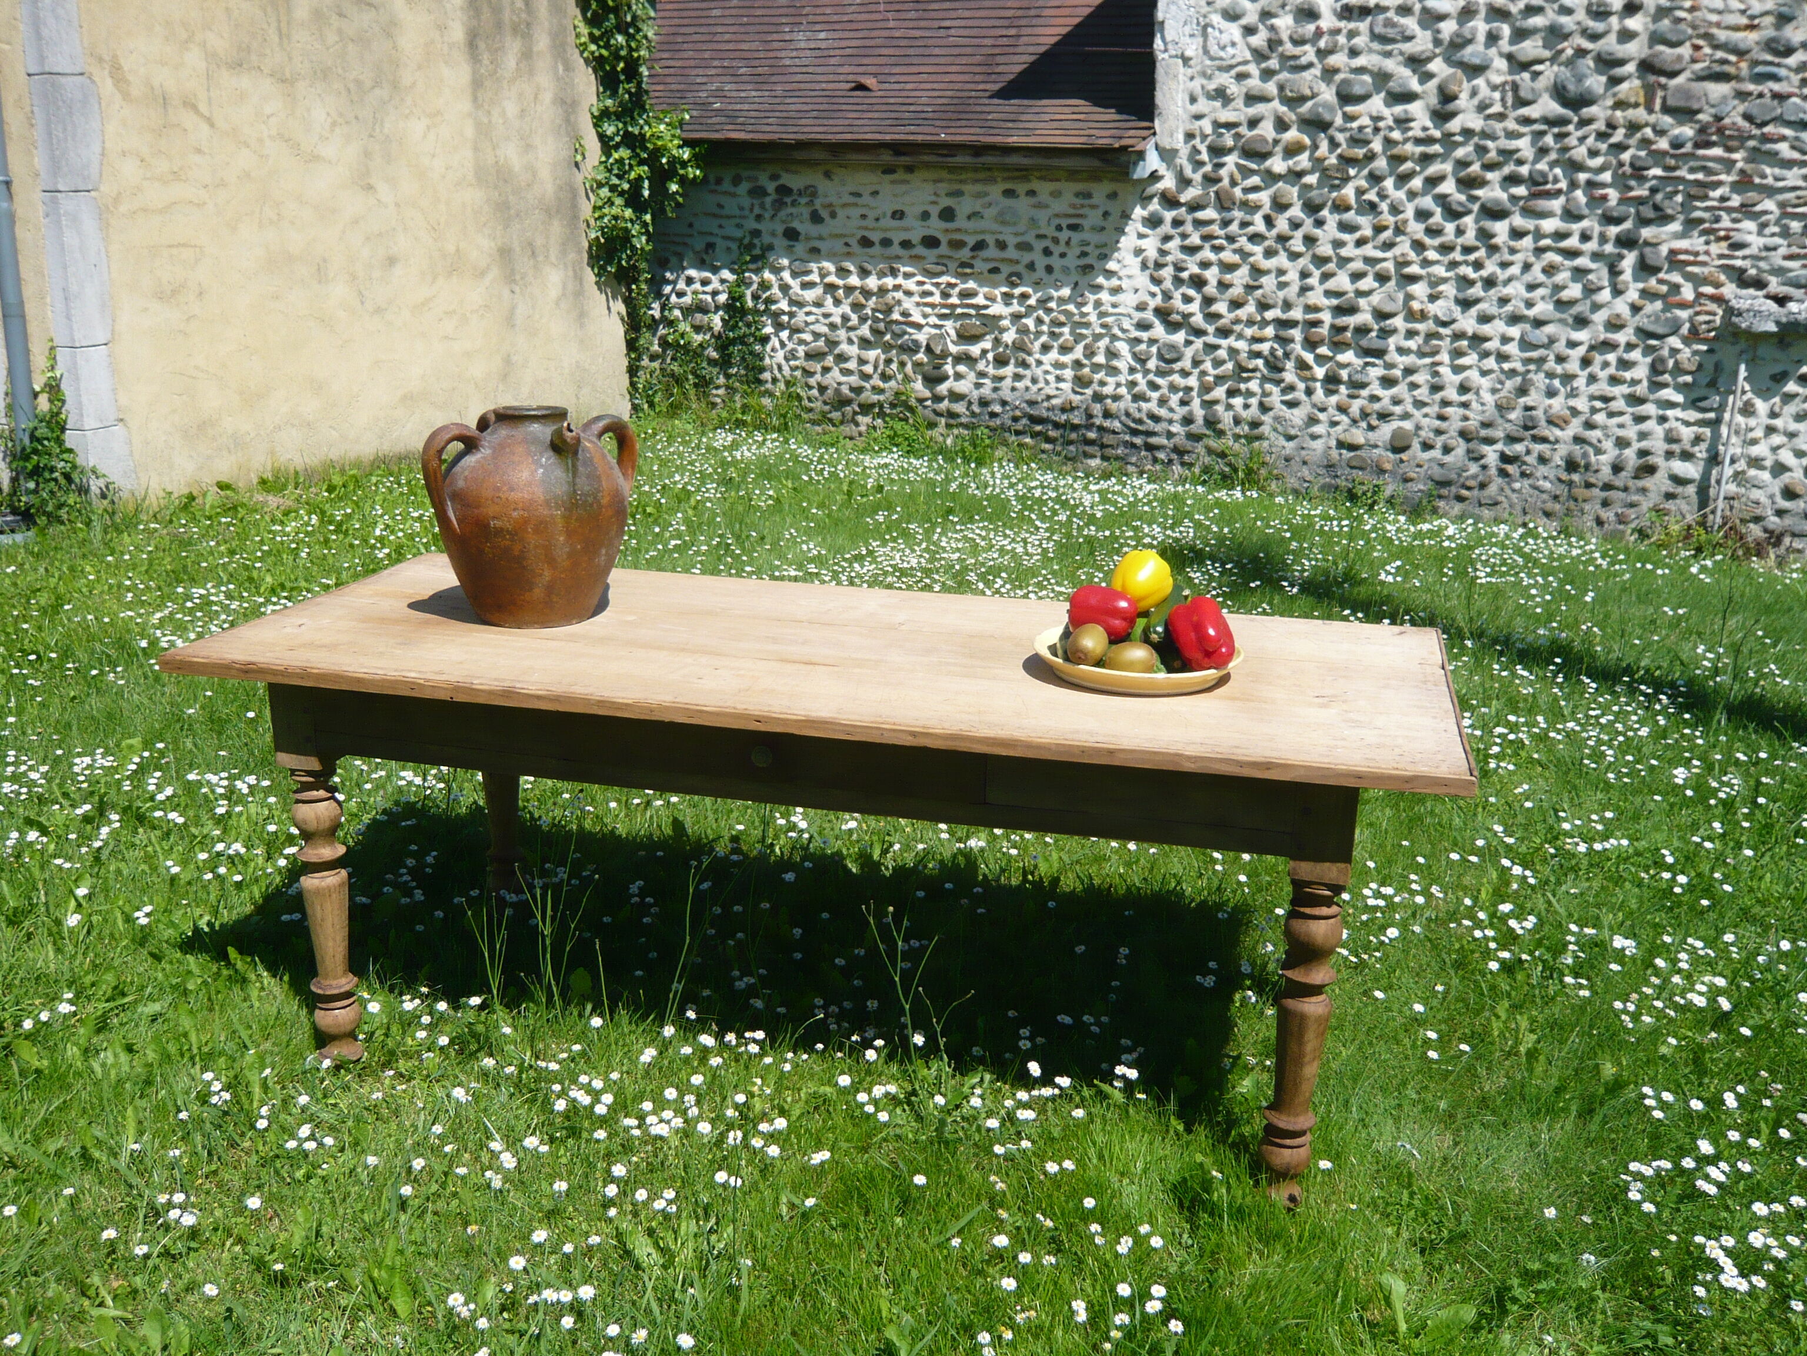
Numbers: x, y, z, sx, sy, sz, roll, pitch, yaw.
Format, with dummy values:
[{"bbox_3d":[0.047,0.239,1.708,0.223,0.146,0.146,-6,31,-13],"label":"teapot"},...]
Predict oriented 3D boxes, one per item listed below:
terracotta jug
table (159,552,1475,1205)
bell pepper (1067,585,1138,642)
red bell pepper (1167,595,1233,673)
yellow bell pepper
[{"bbox_3d":[-0.632,-0.275,2.797,0.392,0.346,0.356,-12,21,-38],"label":"terracotta jug"},{"bbox_3d":[-0.114,0.287,2.809,1.920,0.721,0.807,5,16,13],"label":"table"},{"bbox_3d":[0.303,-0.099,2.563,0.102,0.084,0.085,10,0,28],"label":"bell pepper"},{"bbox_3d":[0.456,-0.068,2.563,0.088,0.088,0.108,-19,58,0],"label":"red bell pepper"},{"bbox_3d":[0.369,-0.150,2.593,0.089,0.089,0.095,37,51,0],"label":"yellow bell pepper"}]

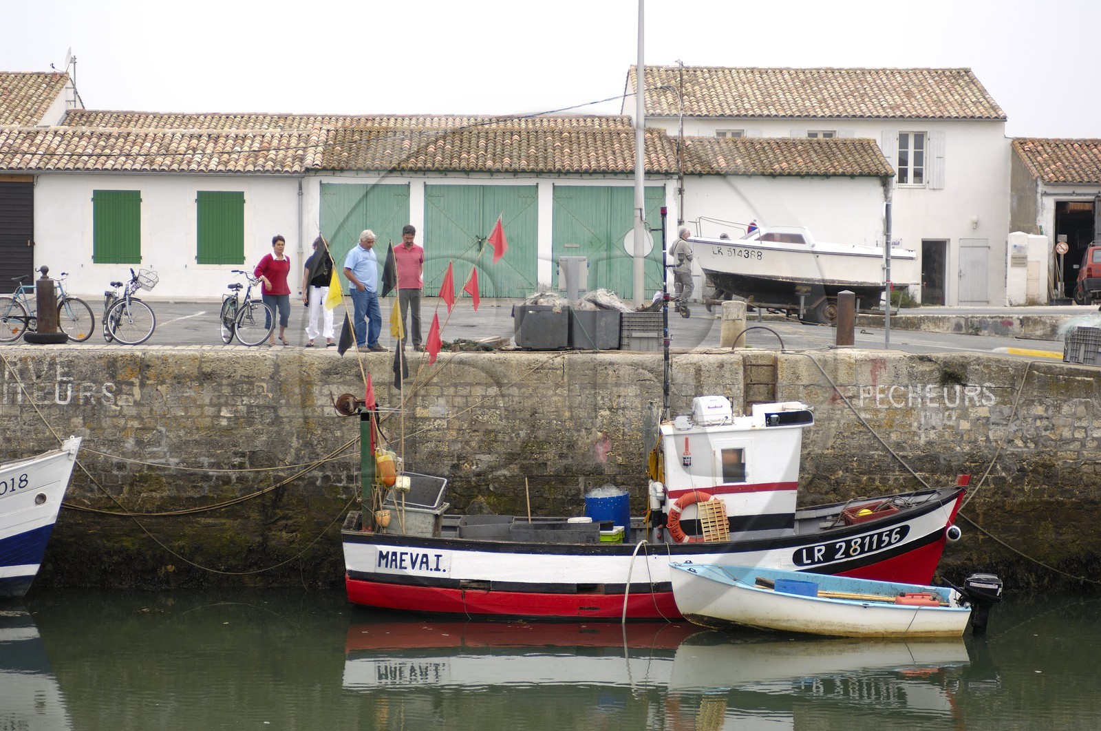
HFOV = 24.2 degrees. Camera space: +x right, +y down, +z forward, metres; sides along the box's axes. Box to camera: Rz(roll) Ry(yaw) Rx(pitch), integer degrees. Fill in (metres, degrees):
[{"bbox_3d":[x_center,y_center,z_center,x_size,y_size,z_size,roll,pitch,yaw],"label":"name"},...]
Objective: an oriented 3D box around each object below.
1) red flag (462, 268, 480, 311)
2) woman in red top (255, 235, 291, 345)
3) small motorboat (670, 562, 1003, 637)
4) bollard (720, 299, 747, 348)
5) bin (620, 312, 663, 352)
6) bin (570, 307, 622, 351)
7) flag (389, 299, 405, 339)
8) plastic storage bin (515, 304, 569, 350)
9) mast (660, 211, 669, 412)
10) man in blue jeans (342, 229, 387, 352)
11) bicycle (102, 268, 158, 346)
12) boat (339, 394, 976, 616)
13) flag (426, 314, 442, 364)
[{"bbox_3d":[-1.061,-1.015,34.400,0.230,0.570,0.150,1,3,0],"label":"red flag"},{"bbox_3d":[-3.979,-1.080,36.800,0.530,1.600,0.340,-1,3,-22],"label":"woman in red top"},{"bbox_3d":[3.303,2.933,31.887,3.600,0.780,1.450,3,3,0],"label":"small motorboat"},{"bbox_3d":[2.679,-0.608,37.625,0.360,0.680,0.360,0,3,0],"label":"bollard"},{"bbox_3d":[1.329,-0.495,37.400,0.610,0.555,0.640,1,3,0],"label":"bin"},{"bbox_3d":[0.664,-0.531,37.700,0.720,0.570,0.720,1,3,0],"label":"bin"},{"bbox_3d":[-1.951,-0.585,32.600,0.200,0.500,0.120,0,3,0],"label":"flag"},{"bbox_3d":[-0.122,-0.555,36.826,0.740,0.610,0.740,1,3,3],"label":"plastic storage bin"},{"bbox_3d":[1.512,-0.689,33.700,0.100,2.750,0.100,-1,3,0],"label":"mast"},{"bbox_3d":[-2.587,-1.065,35.855,0.440,1.700,0.520,3,4,37],"label":"man in blue jeans"},{"bbox_3d":[-6.204,-0.861,37.500,0.660,1.120,1.650,-1,3,-24],"label":"bicycle"},{"bbox_3d":[1.370,1.890,34.600,8.350,3.050,2.550,1,3,0],"label":"boat"},{"bbox_3d":[-1.557,-0.358,34.400,0.220,0.670,0.150,1,3,0],"label":"flag"}]

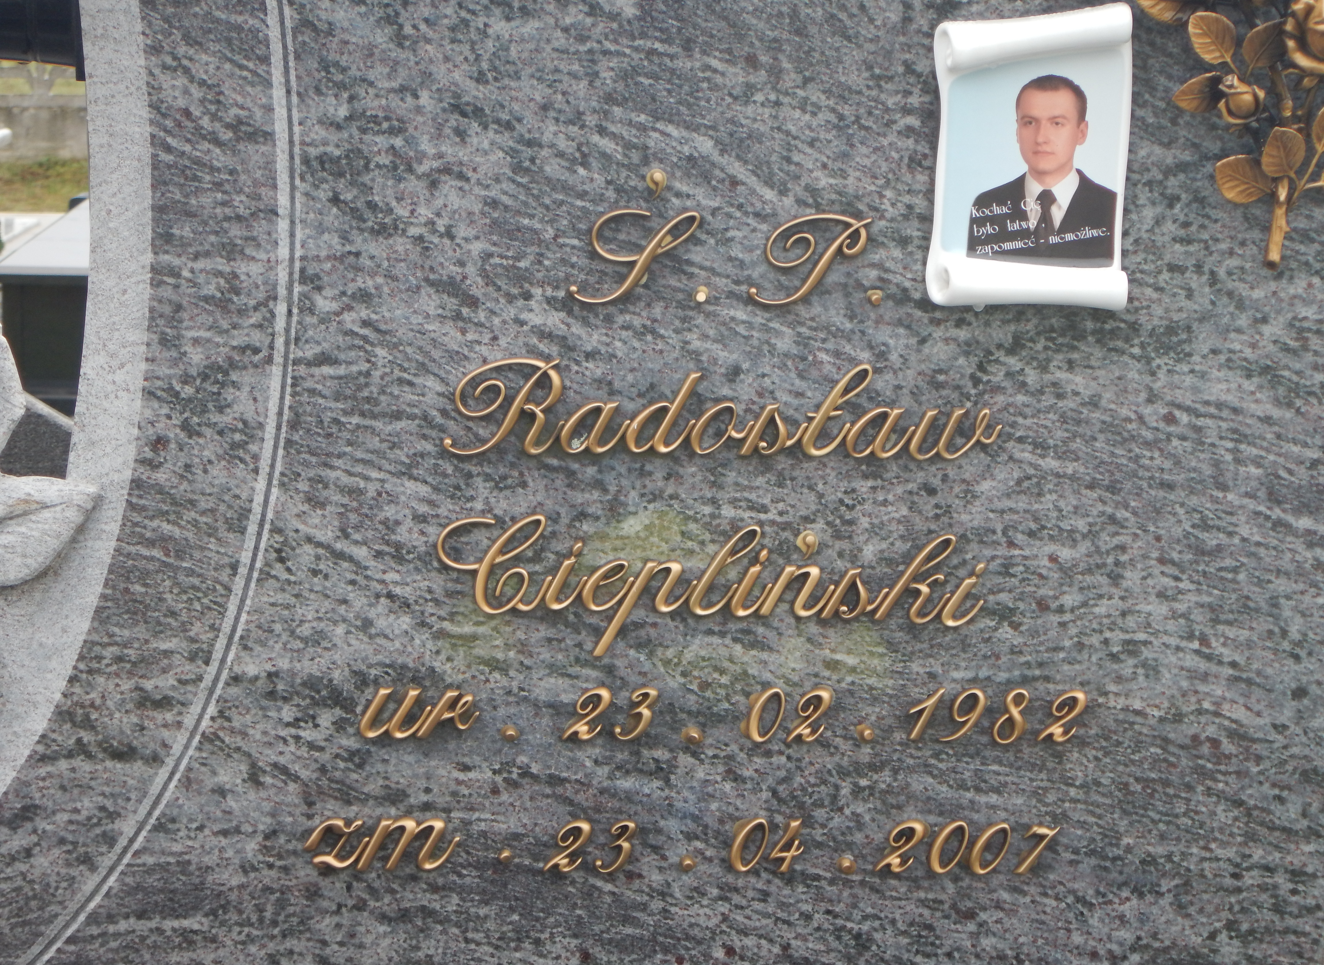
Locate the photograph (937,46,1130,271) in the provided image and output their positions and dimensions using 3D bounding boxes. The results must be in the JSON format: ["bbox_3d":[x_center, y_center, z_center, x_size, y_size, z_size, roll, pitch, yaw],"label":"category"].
[{"bbox_3d":[0.198,-0.172,2.444,0.099,0.116,0.014,2,10,5],"label":"photograph"}]

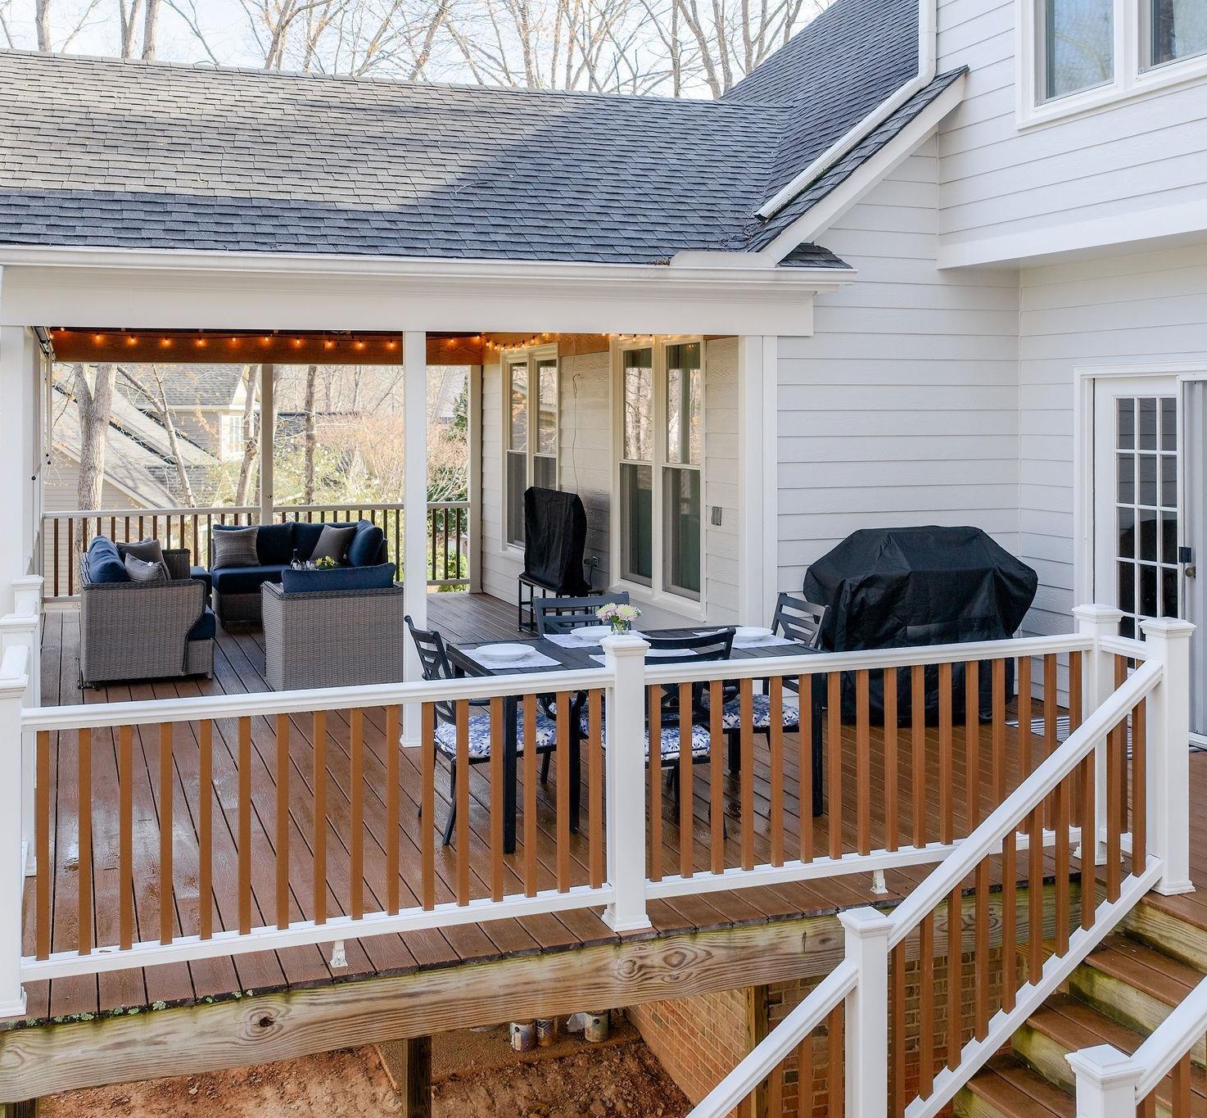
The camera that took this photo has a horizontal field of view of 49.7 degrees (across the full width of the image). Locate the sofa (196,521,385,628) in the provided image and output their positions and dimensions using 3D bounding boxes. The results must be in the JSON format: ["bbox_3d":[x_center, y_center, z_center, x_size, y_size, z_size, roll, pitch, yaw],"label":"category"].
[{"bbox_3d":[-2.840,0.090,11.680,1.750,0.850,0.900,-2,6,-20],"label":"sofa"}]

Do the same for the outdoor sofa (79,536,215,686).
[{"bbox_3d":[-3.470,0.288,9.880,0.880,0.860,2.100,-2,6,-20],"label":"outdoor sofa"}]

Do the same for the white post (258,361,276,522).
[{"bbox_3d":[-3.190,-0.726,12.380,0.120,2.310,0.120,-2,6,-20],"label":"white post"}]

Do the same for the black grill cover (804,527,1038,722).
[{"bbox_3d":[1.910,0.379,7.840,1.400,1.150,0.600,-2,6,-20],"label":"black grill cover"}]

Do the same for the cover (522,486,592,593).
[{"bbox_3d":[-0.380,-0.182,10.620,0.270,0.760,1.050,-2,6,-20],"label":"cover"}]

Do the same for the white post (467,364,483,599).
[{"bbox_3d":[-1.290,-0.809,13.100,0.120,2.310,0.120,-2,6,-20],"label":"white post"}]

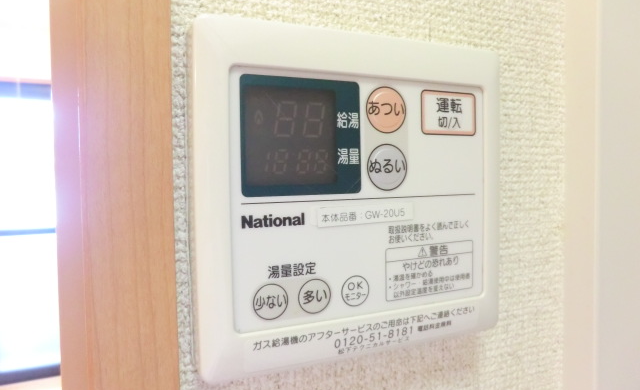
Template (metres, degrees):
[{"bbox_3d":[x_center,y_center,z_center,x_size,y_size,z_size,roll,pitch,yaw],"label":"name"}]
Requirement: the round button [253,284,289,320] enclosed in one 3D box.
[{"bbox_3d":[-0.017,0.038,0.155,0.013,0.013,0.003,-2,3,-23],"label":"round button"}]

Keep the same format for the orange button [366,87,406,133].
[{"bbox_3d":[0.026,-0.033,0.171,0.018,0.018,0.003,-2,3,-23],"label":"orange button"}]

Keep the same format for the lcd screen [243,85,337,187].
[{"bbox_3d":[-0.010,-0.021,0.156,0.034,0.034,0.003,-2,3,-23],"label":"lcd screen"}]

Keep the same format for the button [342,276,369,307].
[{"bbox_3d":[0.014,0.036,0.168,0.012,0.012,0.003,-2,3,-23],"label":"button"}]

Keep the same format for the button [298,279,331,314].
[{"bbox_3d":[-0.002,0.037,0.162,0.013,0.013,0.003,-2,3,-23],"label":"button"}]

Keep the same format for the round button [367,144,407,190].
[{"bbox_3d":[0.026,-0.011,0.172,0.018,0.018,0.003,-2,3,-23],"label":"round button"}]

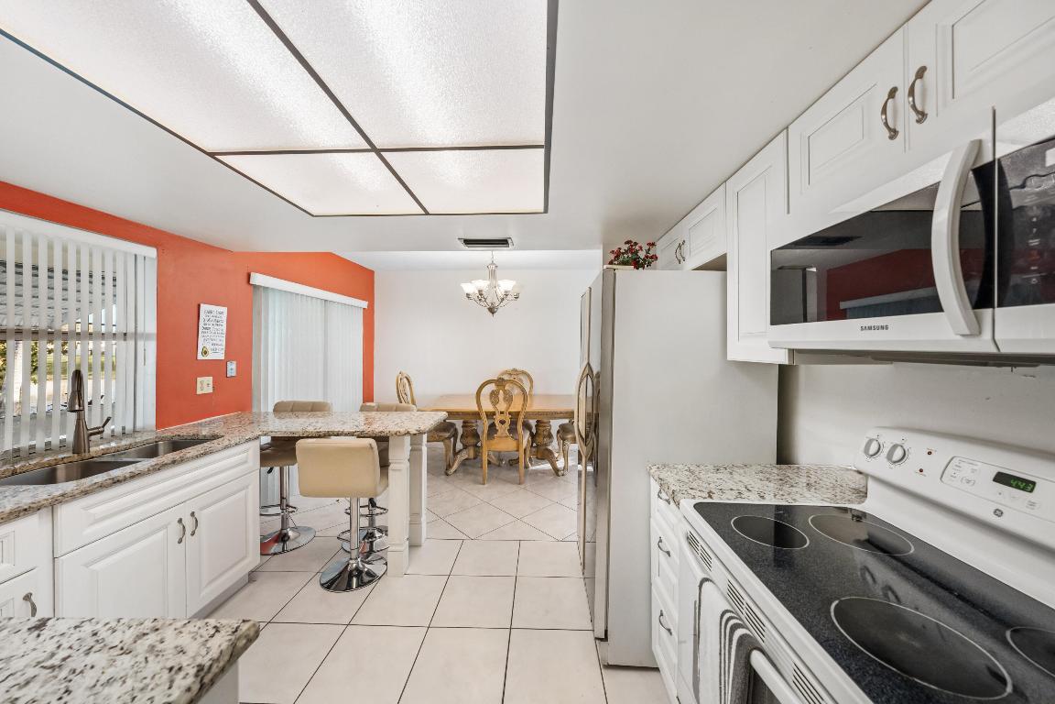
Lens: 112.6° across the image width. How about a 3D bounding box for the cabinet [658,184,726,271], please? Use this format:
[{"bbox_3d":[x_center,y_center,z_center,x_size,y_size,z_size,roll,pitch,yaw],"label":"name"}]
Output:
[{"bbox_3d":[1.049,-0.594,1.985,0.330,0.315,0.900,0,0,2],"label":"cabinet"}]

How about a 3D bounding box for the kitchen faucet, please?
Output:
[{"bbox_3d":[-2.125,0.294,1.715,0.270,0.416,0.150,0,0,37],"label":"kitchen faucet"}]

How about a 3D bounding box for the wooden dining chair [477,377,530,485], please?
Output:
[{"bbox_3d":[-0.254,0.837,3.954,0.540,1.125,0.600,0,0,2],"label":"wooden dining chair"}]

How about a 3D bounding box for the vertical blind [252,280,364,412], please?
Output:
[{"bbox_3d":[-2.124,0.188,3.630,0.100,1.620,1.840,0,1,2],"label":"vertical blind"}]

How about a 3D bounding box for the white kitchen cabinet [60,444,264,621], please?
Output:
[{"bbox_3d":[-1.958,0.974,1.704,0.620,0.870,0.910,0,0,2],"label":"white kitchen cabinet"}]

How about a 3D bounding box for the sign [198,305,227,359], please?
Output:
[{"bbox_3d":[-2.200,-0.137,2.467,0.020,0.375,0.205,0,1,2],"label":"sign"}]

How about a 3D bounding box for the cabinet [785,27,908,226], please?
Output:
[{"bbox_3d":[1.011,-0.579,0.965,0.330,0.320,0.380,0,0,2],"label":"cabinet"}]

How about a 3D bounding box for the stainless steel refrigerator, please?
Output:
[{"bbox_3d":[0.700,0.512,1.961,0.840,1.767,0.820,0,0,2],"label":"stainless steel refrigerator"}]

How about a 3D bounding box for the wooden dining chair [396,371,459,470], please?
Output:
[{"bbox_3d":[-1.145,0.789,4.146,0.600,1.090,0.510,0,1,2],"label":"wooden dining chair"}]

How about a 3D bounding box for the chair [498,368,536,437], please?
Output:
[{"bbox_3d":[-0.140,0.782,4.581,0.510,1.090,0.580,0,1,2],"label":"chair"}]

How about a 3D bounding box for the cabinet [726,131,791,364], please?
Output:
[{"bbox_3d":[1.012,-0.343,1.322,0.335,0.770,0.380,0,1,2],"label":"cabinet"}]

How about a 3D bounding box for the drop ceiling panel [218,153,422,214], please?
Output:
[{"bbox_3d":[-0.855,-0.740,1.584,0.605,0.025,0.605,0,1,2],"label":"drop ceiling panel"}]

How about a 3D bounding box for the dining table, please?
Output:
[{"bbox_3d":[-0.251,1.016,4.381,1.830,0.767,1.270,0,0,2],"label":"dining table"}]

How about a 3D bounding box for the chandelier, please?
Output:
[{"bbox_3d":[-0.367,-0.723,3.654,0.630,0.690,0.610,0,1,2],"label":"chandelier"}]

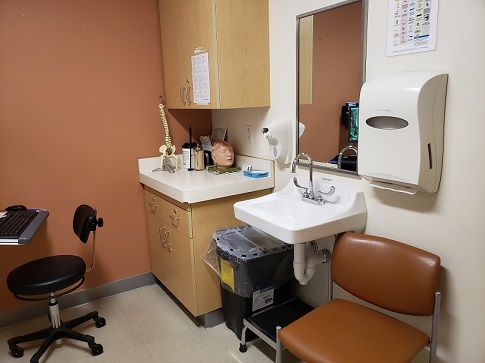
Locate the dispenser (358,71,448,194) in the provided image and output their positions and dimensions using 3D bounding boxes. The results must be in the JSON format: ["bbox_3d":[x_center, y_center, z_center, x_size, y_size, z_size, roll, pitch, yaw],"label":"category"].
[{"bbox_3d":[0.648,-0.203,1.518,0.157,0.488,0.305,-9,14,-33],"label":"dispenser"}]

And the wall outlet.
[{"bbox_3d":[0.051,-0.326,2.518,0.010,0.117,0.069,-9,14,-33],"label":"wall outlet"}]

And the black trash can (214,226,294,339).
[{"bbox_3d":[0.055,0.626,2.139,0.360,0.602,0.413,-9,14,-33],"label":"black trash can"}]

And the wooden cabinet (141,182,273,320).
[{"bbox_3d":[-0.249,0.375,2.601,0.605,0.722,0.757,-9,14,-33],"label":"wooden cabinet"}]

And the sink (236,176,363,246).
[{"bbox_3d":[0.260,0.152,1.895,0.478,0.230,0.564,-9,14,-33],"label":"sink"}]

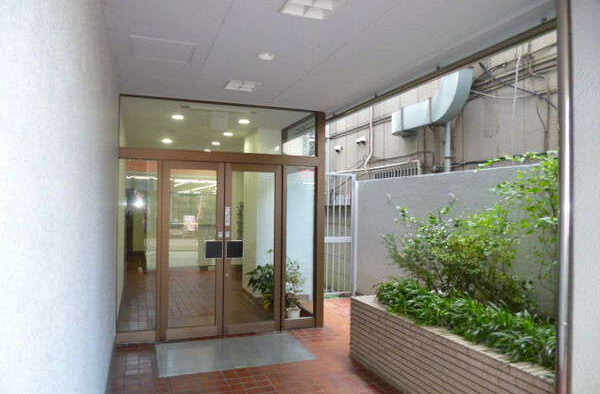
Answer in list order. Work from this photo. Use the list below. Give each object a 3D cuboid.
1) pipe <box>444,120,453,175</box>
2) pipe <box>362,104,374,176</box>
[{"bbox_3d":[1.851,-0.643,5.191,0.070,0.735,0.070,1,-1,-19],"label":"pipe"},{"bbox_3d":[1.191,-0.949,7.181,0.080,1.274,0.200,1,-1,-19],"label":"pipe"}]

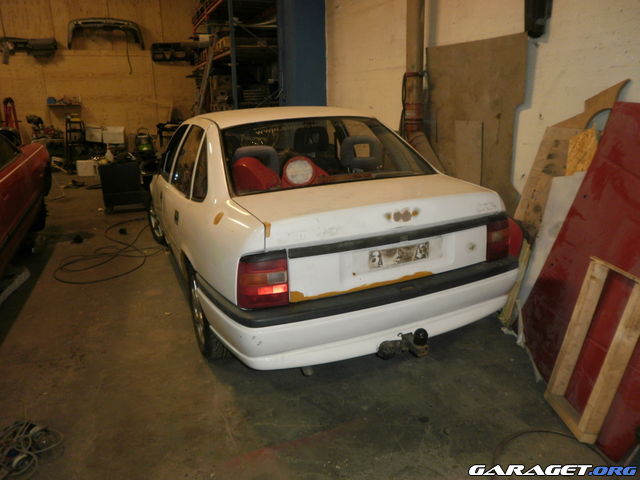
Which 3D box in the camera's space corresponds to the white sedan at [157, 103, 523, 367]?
[{"bbox_3d":[-0.481,-0.393,4.099,1.700,1.400,4.380,-8,17,-22],"label":"white sedan"}]

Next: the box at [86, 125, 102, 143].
[{"bbox_3d":[-5.395,-2.543,11.500,0.360,0.380,0.340,-7,16,-19],"label":"box"}]

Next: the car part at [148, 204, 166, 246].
[{"bbox_3d":[-1.625,-0.227,5.109,0.200,0.600,0.600,-8,17,-22],"label":"car part"}]

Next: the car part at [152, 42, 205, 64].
[{"bbox_3d":[-3.392,-4.614,11.836,1.400,0.450,0.380,-7,16,-19],"label":"car part"}]

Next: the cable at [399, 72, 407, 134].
[{"bbox_3d":[0.764,-1.254,4.450,0.090,0.620,0.100,-7,16,-19],"label":"cable"}]

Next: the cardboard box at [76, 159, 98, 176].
[{"bbox_3d":[-5.345,-1.648,11.050,0.400,0.360,0.300,-5,16,-12],"label":"cardboard box"}]

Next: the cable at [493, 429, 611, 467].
[{"bbox_3d":[0.924,0.870,1.997,0.500,0.015,0.270,-2,15,0],"label":"cable"}]

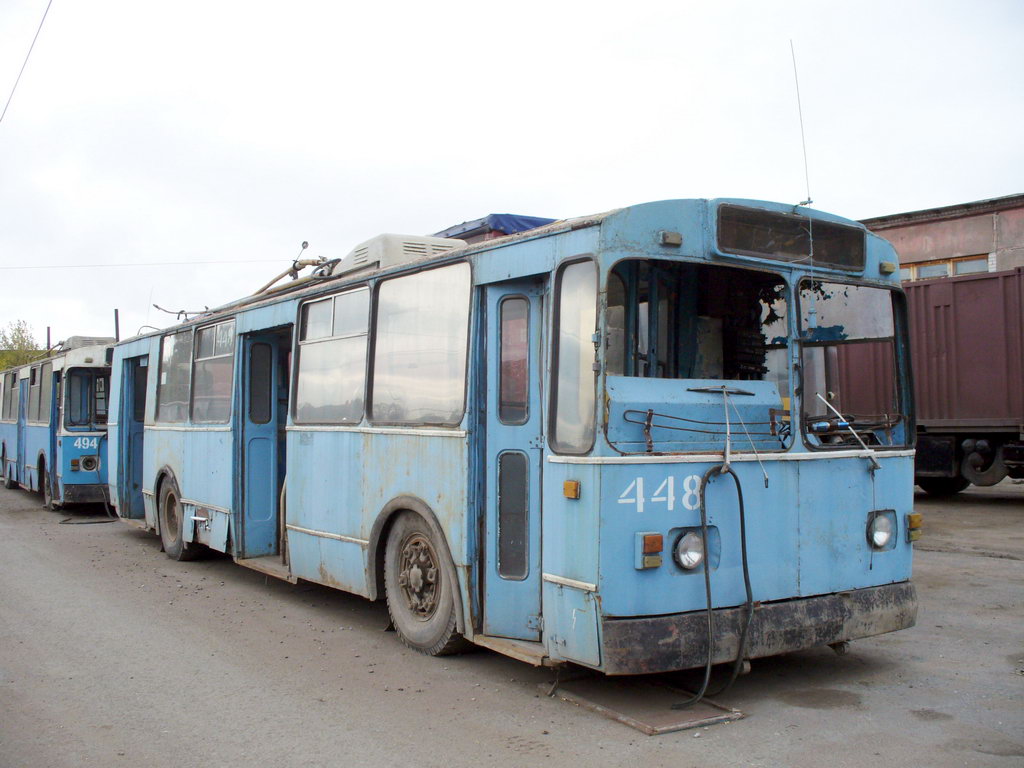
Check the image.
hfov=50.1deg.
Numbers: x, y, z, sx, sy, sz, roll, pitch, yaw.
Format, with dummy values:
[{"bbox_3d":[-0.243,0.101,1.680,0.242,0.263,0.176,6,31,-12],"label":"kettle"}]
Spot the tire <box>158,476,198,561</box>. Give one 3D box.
[{"bbox_3d":[-3.798,1.492,12.588,0.280,1.050,1.055,1,-3,-32],"label":"tire"}]

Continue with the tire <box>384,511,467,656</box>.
[{"bbox_3d":[-0.536,1.308,7.524,0.280,1.050,1.055,1,-3,-32],"label":"tire"}]

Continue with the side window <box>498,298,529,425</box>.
[{"bbox_3d":[0.009,-0.138,6.568,0.222,0.775,0.040,-1,-3,33],"label":"side window"}]

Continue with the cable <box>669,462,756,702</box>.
[{"bbox_3d":[1.096,1.102,5.979,0.410,1.340,0.330,1,-3,-32],"label":"cable"}]

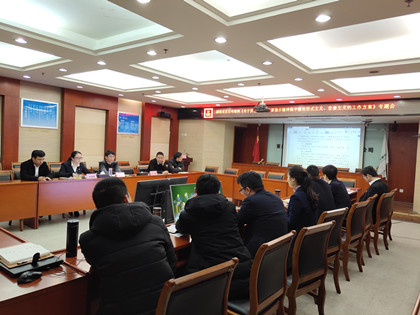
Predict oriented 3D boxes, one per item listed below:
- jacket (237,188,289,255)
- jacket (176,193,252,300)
[{"bbox_3d":[0.417,0.599,2.926,0.480,0.660,0.500,3,2,41],"label":"jacket"},{"bbox_3d":[0.000,0.593,2.365,0.600,0.730,0.540,2,1,-32],"label":"jacket"}]

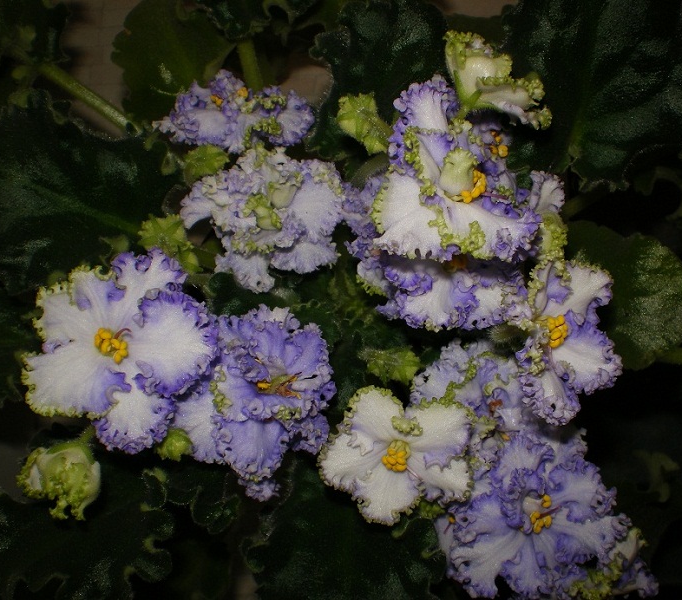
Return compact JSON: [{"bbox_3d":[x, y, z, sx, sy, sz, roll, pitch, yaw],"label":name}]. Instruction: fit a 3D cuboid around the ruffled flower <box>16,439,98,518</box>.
[{"bbox_3d":[-0.086,0.054,0.268,0.023,0.022,0.022,7,53,5],"label":"ruffled flower"}]

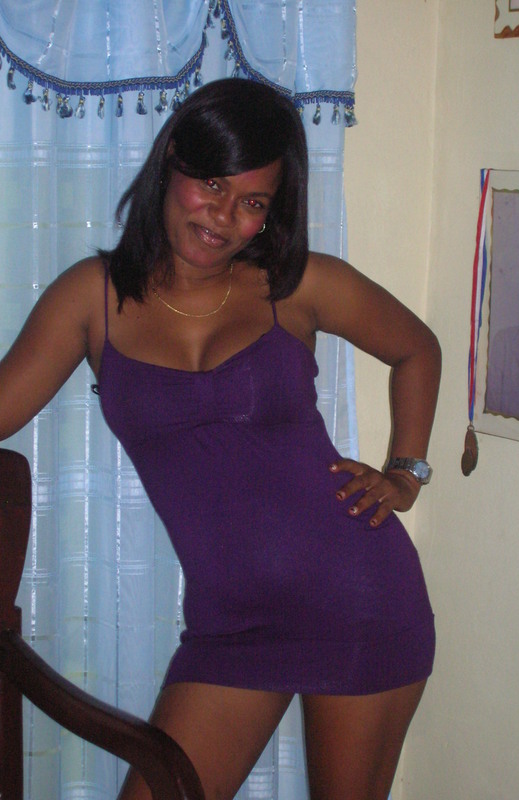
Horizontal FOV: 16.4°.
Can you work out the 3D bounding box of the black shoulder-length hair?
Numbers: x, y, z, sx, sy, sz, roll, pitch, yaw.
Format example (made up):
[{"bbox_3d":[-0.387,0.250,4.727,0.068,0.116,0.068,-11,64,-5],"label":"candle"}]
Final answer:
[{"bbox_3d":[-0.067,-0.269,2.380,0.262,0.318,0.235,13,9,-10],"label":"black shoulder-length hair"}]

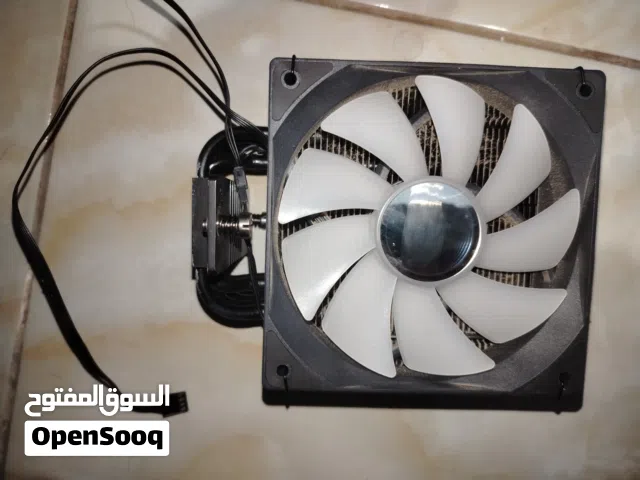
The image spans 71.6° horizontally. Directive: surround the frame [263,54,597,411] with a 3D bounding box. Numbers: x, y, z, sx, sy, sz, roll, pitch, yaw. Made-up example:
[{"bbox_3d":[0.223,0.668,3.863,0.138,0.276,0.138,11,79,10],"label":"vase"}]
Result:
[{"bbox_3d":[0.041,-0.001,0.174,0.121,0.027,0.123,2,94,-1],"label":"frame"}]

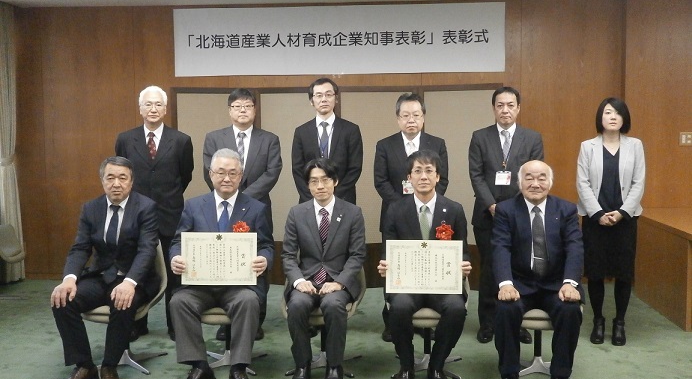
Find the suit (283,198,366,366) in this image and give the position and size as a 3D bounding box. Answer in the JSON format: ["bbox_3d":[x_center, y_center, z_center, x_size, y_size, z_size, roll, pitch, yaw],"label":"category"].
[{"bbox_3d":[-0.126,0.500,4.206,0.490,0.900,0.630,0,5,2],"label":"suit"}]

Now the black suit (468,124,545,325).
[{"bbox_3d":[1.075,0.244,4.849,0.500,1.360,0.310,0,5,7],"label":"black suit"}]

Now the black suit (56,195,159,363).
[{"bbox_3d":[-1.354,0.498,4.225,0.530,0.920,0.650,0,5,5],"label":"black suit"}]

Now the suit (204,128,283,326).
[{"bbox_3d":[-0.721,0.276,4.969,0.530,1.390,0.290,0,5,0],"label":"suit"}]

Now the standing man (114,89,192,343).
[{"bbox_3d":[-1.320,0.158,4.959,0.540,1.715,0.330,-1,5,-3],"label":"standing man"}]

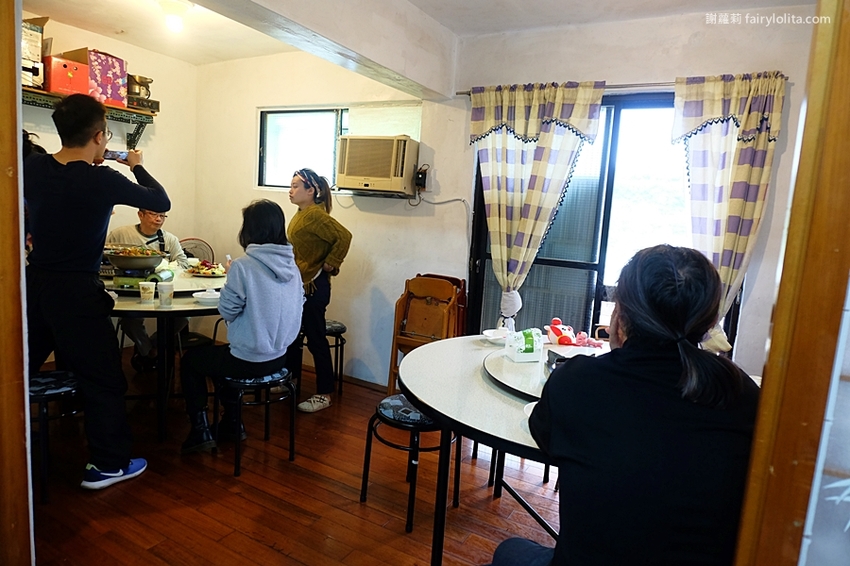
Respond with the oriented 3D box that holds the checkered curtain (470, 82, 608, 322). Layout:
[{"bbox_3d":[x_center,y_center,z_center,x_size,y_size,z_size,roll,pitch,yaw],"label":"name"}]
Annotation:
[{"bbox_3d":[0.599,-0.429,3.235,0.800,1.470,0.140,8,9,29],"label":"checkered curtain"}]

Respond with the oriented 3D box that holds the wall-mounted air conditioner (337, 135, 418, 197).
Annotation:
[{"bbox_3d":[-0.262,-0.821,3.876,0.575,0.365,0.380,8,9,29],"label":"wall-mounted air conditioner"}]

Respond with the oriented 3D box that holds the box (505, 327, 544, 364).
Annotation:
[{"bbox_3d":[0.379,0.240,2.093,0.110,0.115,0.090,2,8,-14],"label":"box"}]

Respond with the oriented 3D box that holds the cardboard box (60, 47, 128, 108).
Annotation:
[{"bbox_3d":[-2.273,-1.404,3.754,0.280,0.335,0.255,8,9,29],"label":"cardboard box"}]

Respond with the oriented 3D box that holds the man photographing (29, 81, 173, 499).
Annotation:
[{"bbox_3d":[-1.527,0.031,2.564,0.640,1.740,0.540,7,8,22],"label":"man photographing"}]

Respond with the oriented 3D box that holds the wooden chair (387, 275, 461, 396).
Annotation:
[{"bbox_3d":[-0.004,0.428,3.428,0.420,0.940,0.250,8,9,29],"label":"wooden chair"}]

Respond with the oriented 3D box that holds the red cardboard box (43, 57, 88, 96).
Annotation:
[{"bbox_3d":[-2.378,-1.333,3.543,0.240,0.201,0.218,8,9,29],"label":"red cardboard box"}]

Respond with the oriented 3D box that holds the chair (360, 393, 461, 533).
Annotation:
[{"bbox_3d":[-0.056,0.792,2.469,0.360,0.464,0.360,-3,11,-45],"label":"chair"}]

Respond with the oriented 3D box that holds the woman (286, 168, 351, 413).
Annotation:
[{"bbox_3d":[-0.744,0.041,3.596,0.430,1.560,0.460,2,8,-16],"label":"woman"}]

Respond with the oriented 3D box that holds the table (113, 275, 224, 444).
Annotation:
[{"bbox_3d":[-1.605,0.403,3.428,1.480,0.770,1.480,4,7,-1],"label":"table"}]

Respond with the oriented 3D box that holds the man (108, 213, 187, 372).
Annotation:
[{"bbox_3d":[-2.046,0.074,4.043,0.560,1.200,0.650,0,9,-30],"label":"man"}]

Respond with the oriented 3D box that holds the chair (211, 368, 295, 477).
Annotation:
[{"bbox_3d":[-0.887,0.686,2.832,0.360,0.464,0.360,-3,10,-42],"label":"chair"}]

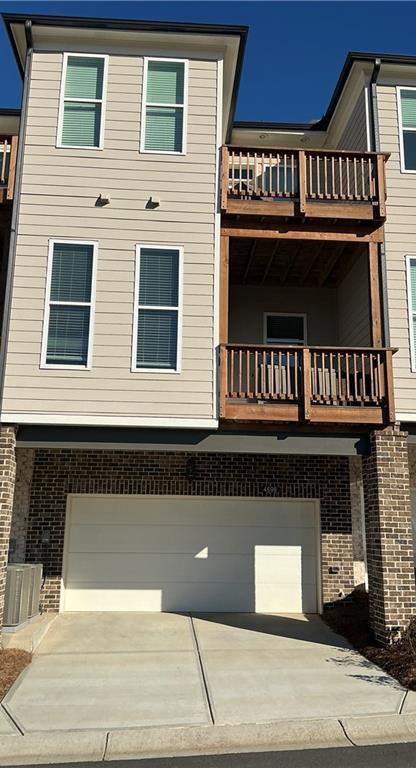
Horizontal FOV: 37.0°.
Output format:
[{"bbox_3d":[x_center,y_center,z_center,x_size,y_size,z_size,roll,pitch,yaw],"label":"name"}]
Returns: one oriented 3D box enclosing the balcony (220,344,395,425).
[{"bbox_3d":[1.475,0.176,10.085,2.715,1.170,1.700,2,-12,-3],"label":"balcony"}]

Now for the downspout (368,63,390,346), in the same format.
[{"bbox_3d":[2.905,-2.844,10.289,0.120,5.400,0.340,2,-12,-3],"label":"downspout"}]

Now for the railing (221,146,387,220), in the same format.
[{"bbox_3d":[1.585,-3.189,10.144,2.755,1.210,0.380,2,-12,-3],"label":"railing"}]

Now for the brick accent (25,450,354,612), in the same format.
[{"bbox_3d":[-0.267,2.812,11.908,6.123,2.964,0.250,2,-12,-3],"label":"brick accent"}]

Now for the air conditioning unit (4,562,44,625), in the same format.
[{"bbox_3d":[-3.251,3.440,10.345,0.650,0.904,1.550,2,-12,-3],"label":"air conditioning unit"}]

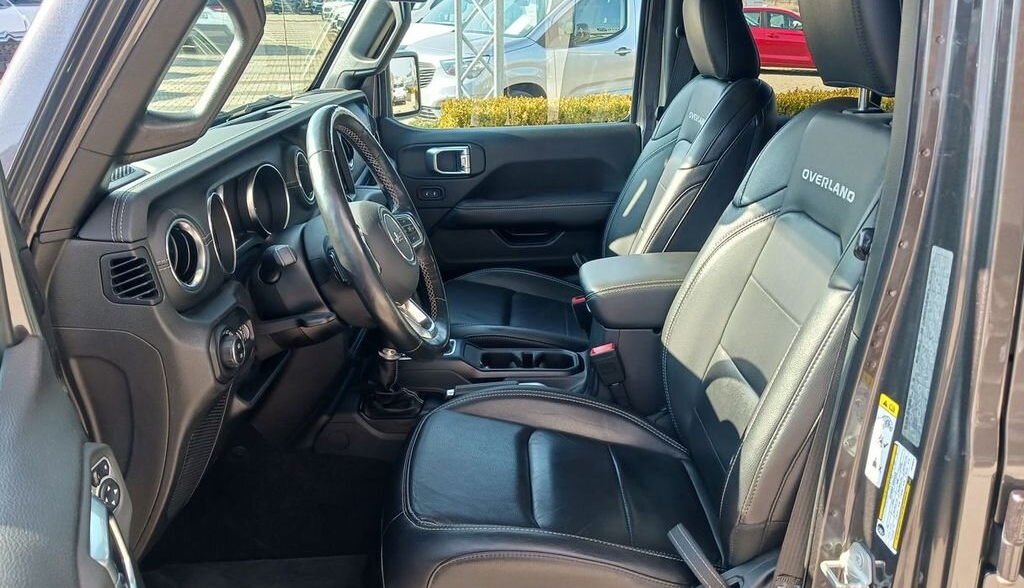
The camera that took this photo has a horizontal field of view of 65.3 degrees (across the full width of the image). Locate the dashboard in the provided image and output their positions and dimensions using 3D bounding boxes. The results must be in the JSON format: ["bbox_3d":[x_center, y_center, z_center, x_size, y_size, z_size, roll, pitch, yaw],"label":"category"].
[{"bbox_3d":[-0.485,-0.123,1.504,0.330,0.430,1.400,0,20,1],"label":"dashboard"}]

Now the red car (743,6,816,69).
[{"bbox_3d":[5.955,-5.964,18.808,4.250,1.487,1.780,5,21,14],"label":"red car"}]

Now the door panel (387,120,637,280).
[{"bbox_3d":[-0.069,-0.216,2.184,0.820,0.540,0.110,0,20,1],"label":"door panel"}]

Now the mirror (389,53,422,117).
[{"bbox_3d":[-0.343,-0.609,2.322,0.100,0.190,0.190,6,21,15],"label":"mirror"}]

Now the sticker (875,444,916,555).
[{"bbox_3d":[0.392,0.208,0.814,0.004,0.108,0.042,0,18,-8],"label":"sticker"}]

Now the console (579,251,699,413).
[{"bbox_3d":[0.280,0.081,1.560,0.320,0.290,0.200,0,20,1],"label":"console"}]

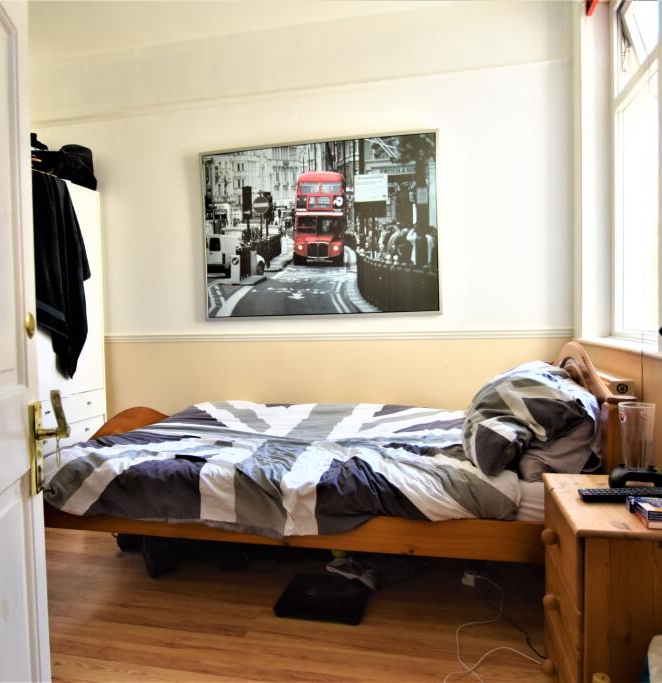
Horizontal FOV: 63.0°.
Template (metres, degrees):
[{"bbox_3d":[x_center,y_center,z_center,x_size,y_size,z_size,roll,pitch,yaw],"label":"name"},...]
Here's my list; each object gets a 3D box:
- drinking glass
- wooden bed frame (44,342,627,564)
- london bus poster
[{"bbox_3d":[0.764,0.252,1.348,0.080,0.196,0.080,-1,2,13],"label":"drinking glass"},{"bbox_3d":[0.008,0.485,2.322,2.025,0.930,1.230,-1,2,13],"label":"wooden bed frame"},{"bbox_3d":[-0.082,-0.635,3.098,1.400,1.000,0.030,-1,2,13],"label":"london bus poster"}]

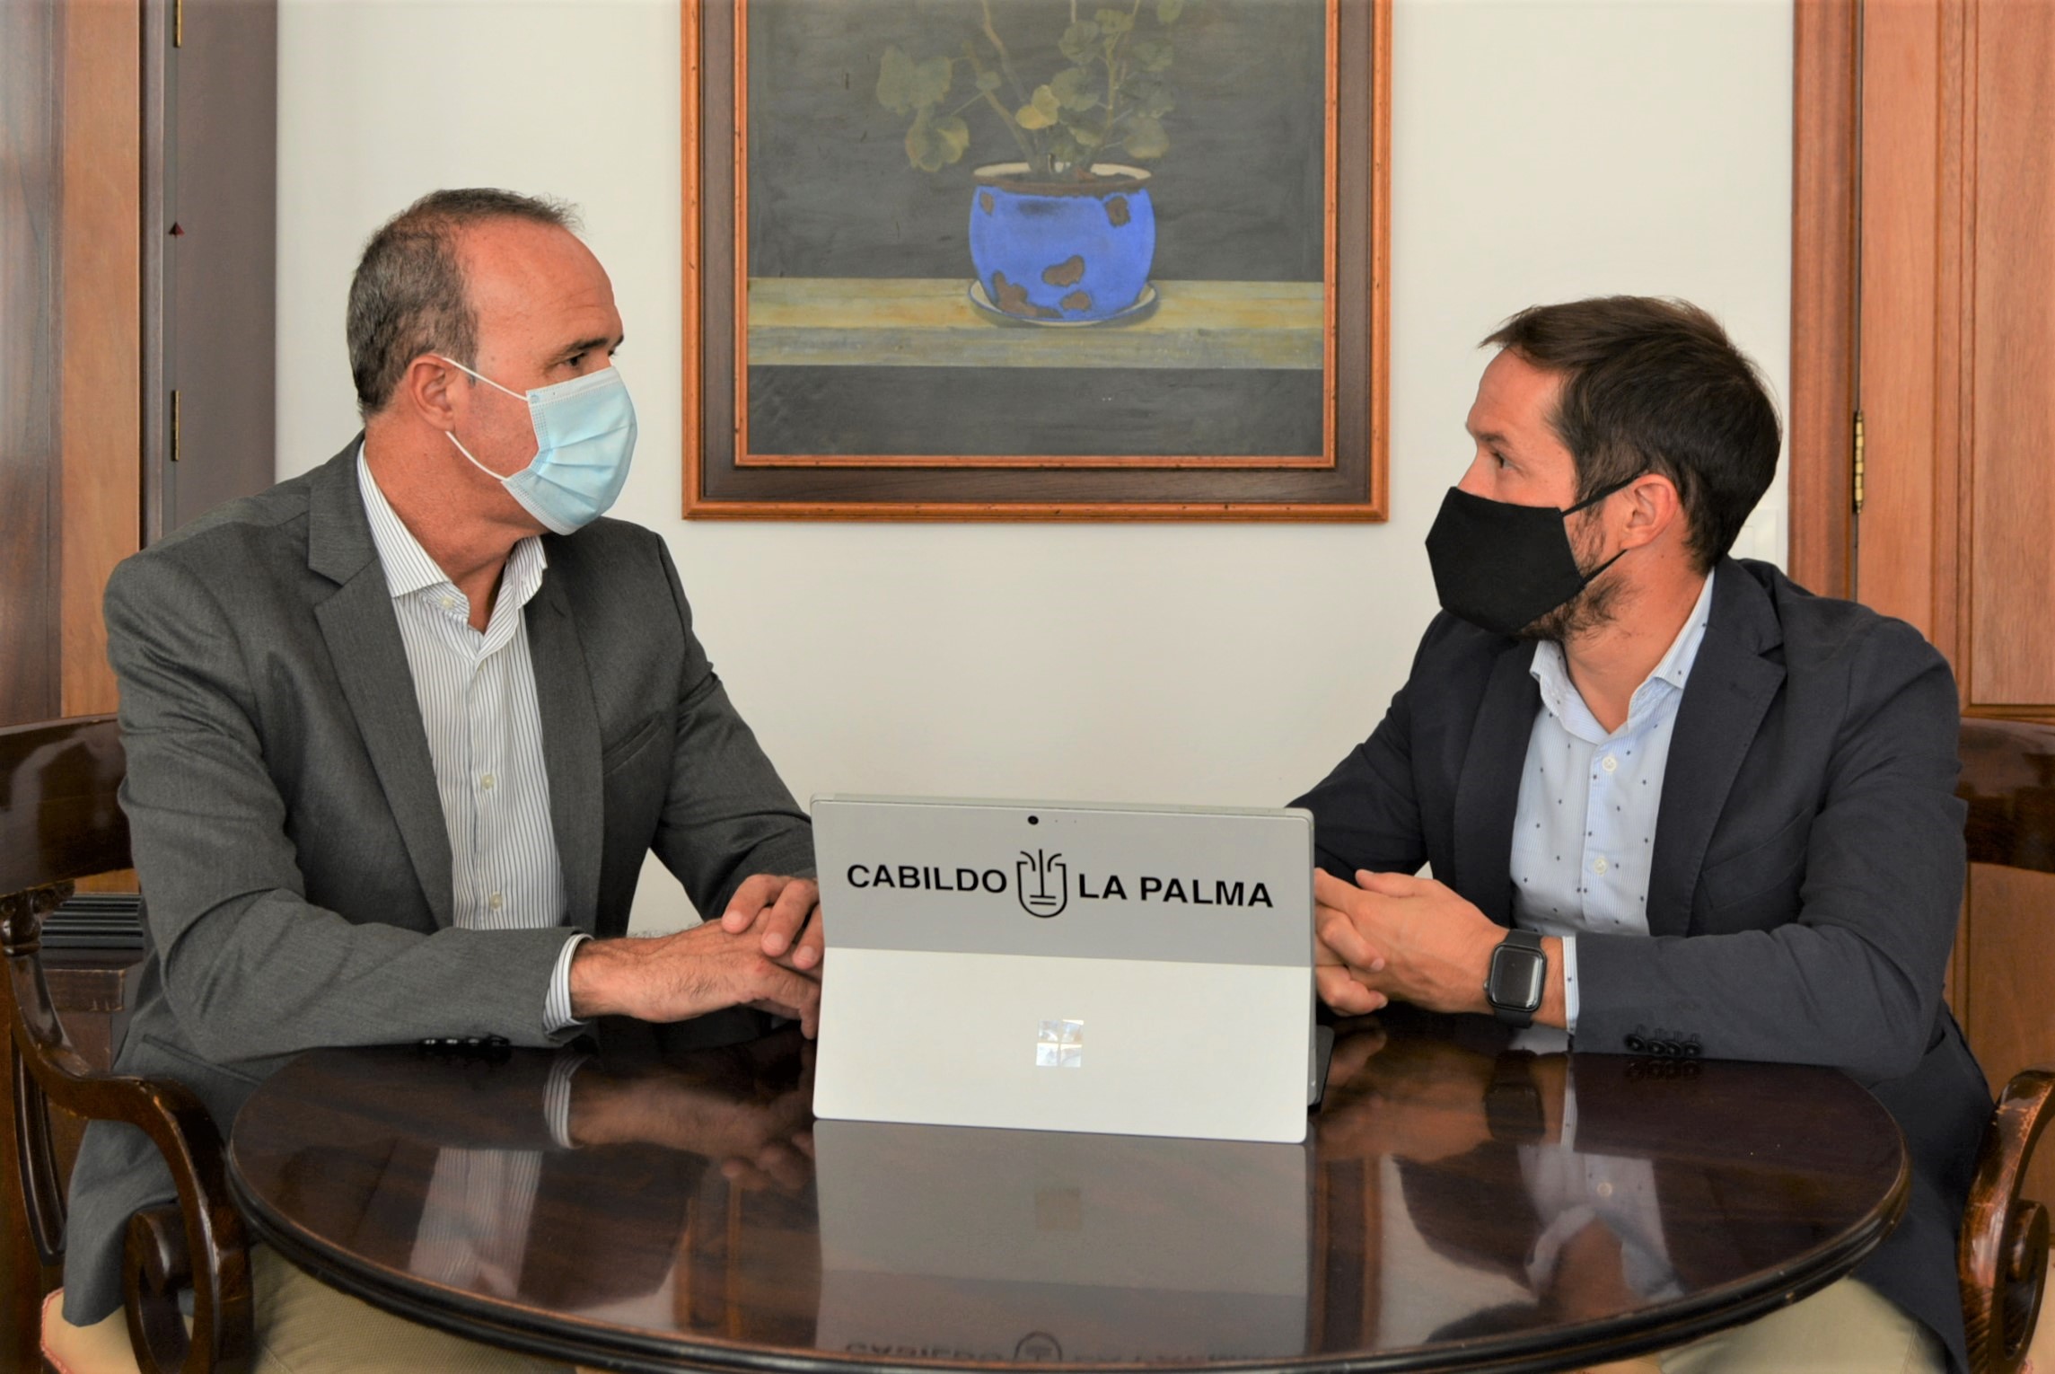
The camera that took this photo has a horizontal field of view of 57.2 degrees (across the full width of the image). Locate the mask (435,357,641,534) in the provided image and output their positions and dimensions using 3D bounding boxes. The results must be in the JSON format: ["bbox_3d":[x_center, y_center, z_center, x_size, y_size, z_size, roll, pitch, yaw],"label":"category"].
[{"bbox_3d":[-0.347,-0.176,1.385,0.130,0.125,0.145,1,2,11],"label":"mask"}]

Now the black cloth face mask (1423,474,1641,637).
[{"bbox_3d":[0.350,-0.093,1.330,0.135,0.115,0.145,0,2,6],"label":"black cloth face mask"}]

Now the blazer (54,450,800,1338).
[{"bbox_3d":[-0.432,0.140,1.425,0.500,0.650,0.480,-2,3,-44],"label":"blazer"}]

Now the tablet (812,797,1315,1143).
[{"bbox_3d":[0.039,0.136,1.055,0.250,0.165,0.255,1,2,12],"label":"tablet"}]

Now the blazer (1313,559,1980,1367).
[{"bbox_3d":[0.432,0.200,1.350,0.470,0.600,0.450,2,3,44],"label":"blazer"}]

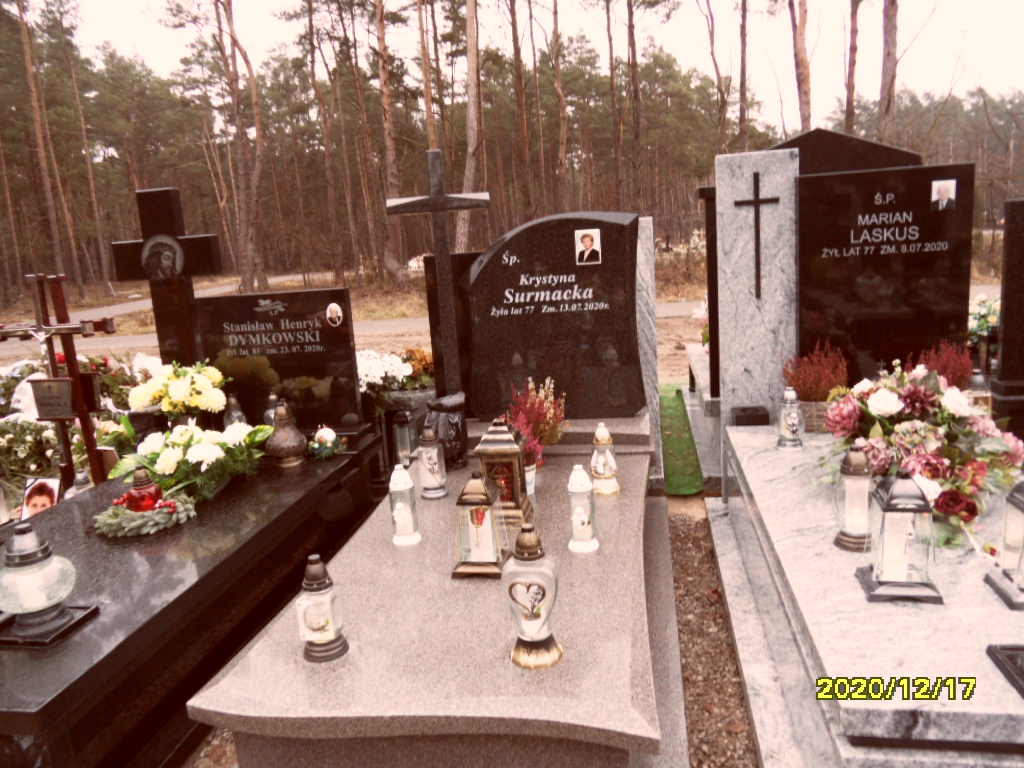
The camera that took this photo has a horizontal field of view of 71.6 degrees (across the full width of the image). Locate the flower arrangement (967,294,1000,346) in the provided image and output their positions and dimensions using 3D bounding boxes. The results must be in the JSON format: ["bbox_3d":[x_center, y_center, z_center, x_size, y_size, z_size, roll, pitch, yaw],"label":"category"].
[{"bbox_3d":[3.025,-0.401,4.550,0.300,0.340,0.280,-2,10,11],"label":"flower arrangement"}]

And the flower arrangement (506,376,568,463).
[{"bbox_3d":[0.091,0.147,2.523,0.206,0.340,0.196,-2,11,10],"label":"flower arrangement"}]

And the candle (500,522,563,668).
[{"bbox_3d":[0.050,0.479,1.644,0.130,0.323,0.120,-2,12,9],"label":"candle"}]

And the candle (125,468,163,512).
[{"bbox_3d":[-1.428,0.431,2.757,0.117,0.180,0.117,-2,10,11],"label":"candle"}]

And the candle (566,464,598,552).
[{"bbox_3d":[0.216,0.381,2.197,0.094,0.264,0.094,-2,12,11],"label":"candle"}]

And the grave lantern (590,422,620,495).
[{"bbox_3d":[0.364,0.285,2.777,0.109,0.273,0.109,-2,10,11],"label":"grave lantern"}]

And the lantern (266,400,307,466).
[{"bbox_3d":[-0.926,0.204,2.936,0.163,0.268,0.163,-2,11,10],"label":"lantern"}]

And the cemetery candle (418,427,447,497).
[{"bbox_3d":[-0.279,0.272,2.467,0.089,0.233,0.089,-2,11,10],"label":"cemetery candle"}]

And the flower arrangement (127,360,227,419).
[{"bbox_3d":[-1.599,0.019,3.415,0.400,0.260,0.340,-2,10,11],"label":"flower arrangement"}]

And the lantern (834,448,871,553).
[{"bbox_3d":[0.903,0.298,1.866,0.100,0.268,0.100,-2,12,11],"label":"lantern"}]

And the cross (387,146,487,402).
[{"bbox_3d":[-0.332,-0.459,3.551,0.497,1.345,0.085,-2,10,11],"label":"cross"}]

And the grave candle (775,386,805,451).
[{"bbox_3d":[1.021,0.126,2.613,0.097,0.218,0.097,-2,11,10],"label":"grave candle"}]

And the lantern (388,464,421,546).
[{"bbox_3d":[-0.315,0.355,2.082,0.081,0.227,0.081,-2,11,10],"label":"lantern"}]

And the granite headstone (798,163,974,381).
[{"bbox_3d":[1.469,-0.353,2.848,0.634,0.963,0.090,-2,11,10],"label":"granite headstone"}]

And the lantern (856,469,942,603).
[{"bbox_3d":[0.890,0.337,1.642,0.158,0.286,0.150,-2,12,11],"label":"lantern"}]

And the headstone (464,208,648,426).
[{"bbox_3d":[0.206,-0.303,3.415,0.820,0.950,0.100,-2,12,11],"label":"headstone"}]

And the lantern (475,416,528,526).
[{"bbox_3d":[-0.034,0.305,2.555,0.165,0.372,0.165,-2,10,11],"label":"lantern"}]

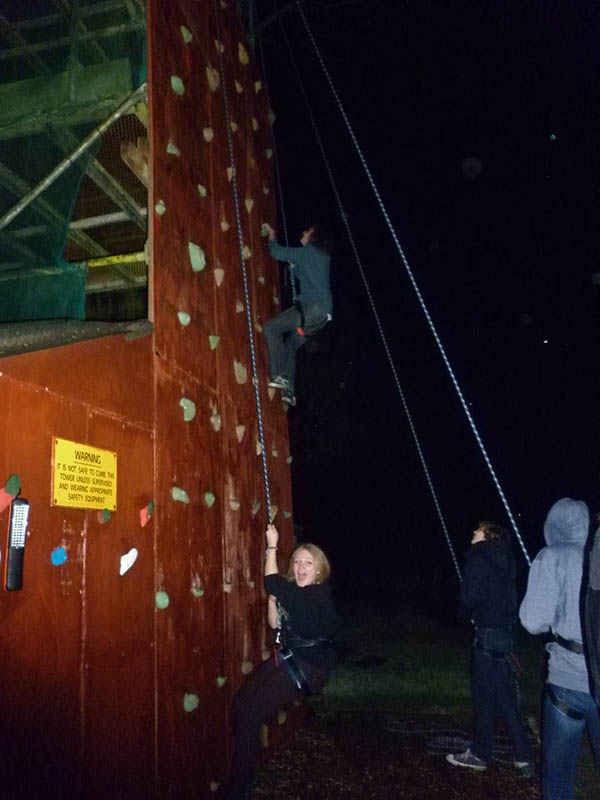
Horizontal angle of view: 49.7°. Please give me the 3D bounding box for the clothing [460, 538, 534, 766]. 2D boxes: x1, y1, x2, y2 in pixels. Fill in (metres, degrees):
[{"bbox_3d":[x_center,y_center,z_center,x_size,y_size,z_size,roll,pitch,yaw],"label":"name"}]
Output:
[{"bbox_3d":[1.439,1.852,4.764,0.380,1.540,0.460,-12,-15,33],"label":"clothing"}]

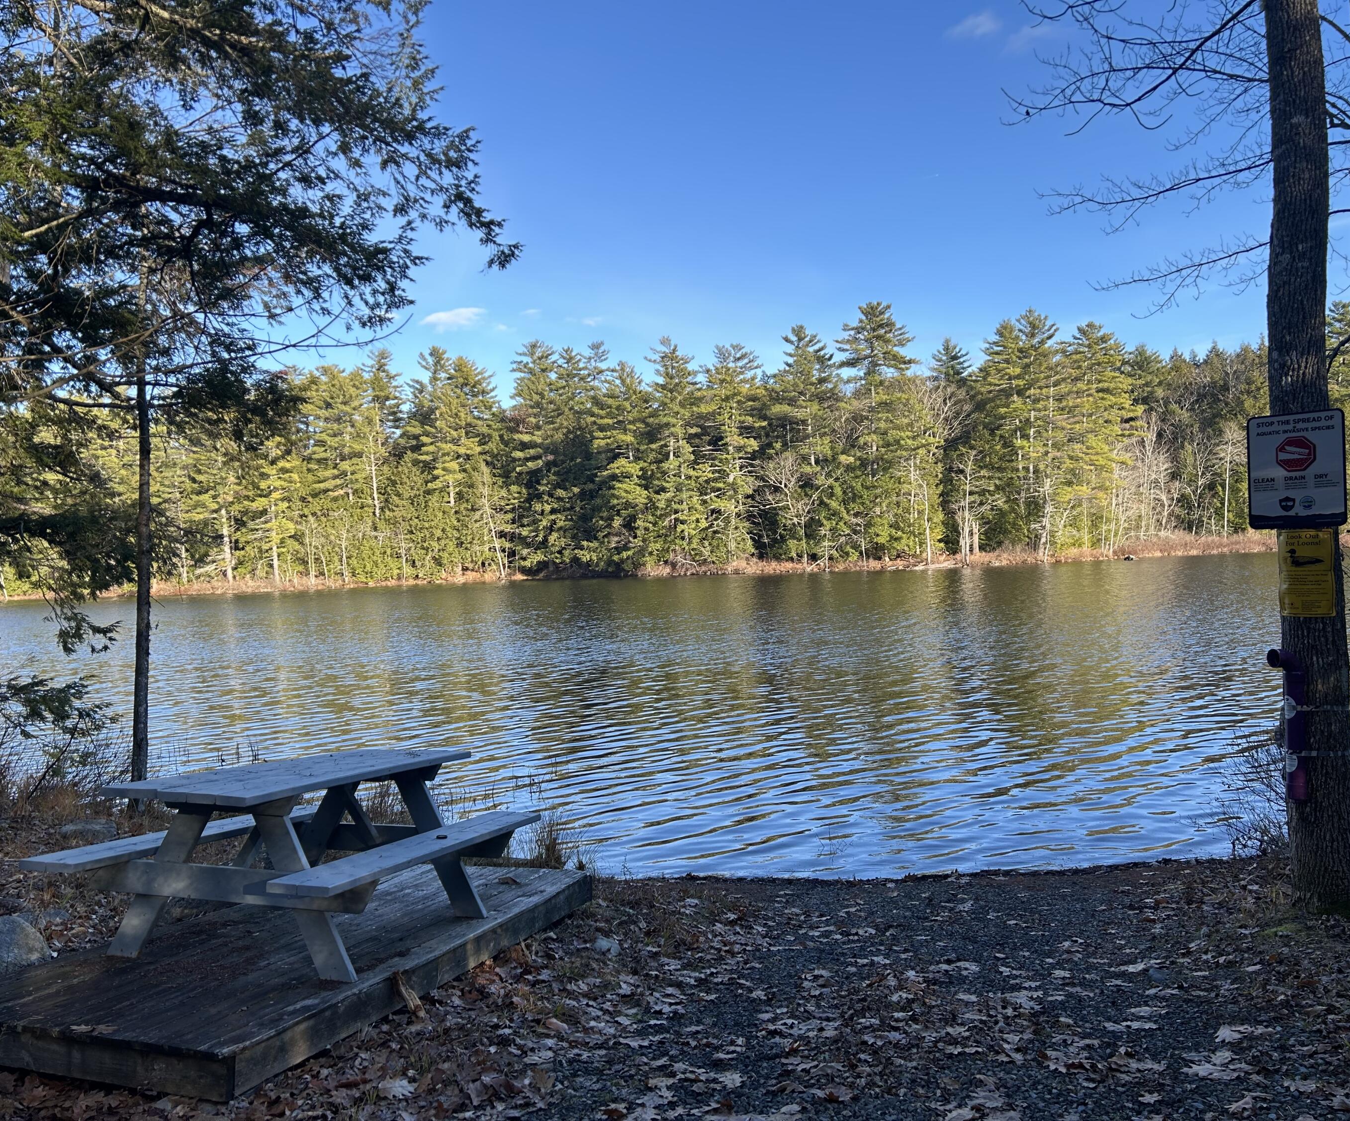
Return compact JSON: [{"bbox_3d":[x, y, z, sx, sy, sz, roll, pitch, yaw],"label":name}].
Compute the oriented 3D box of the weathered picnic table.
[{"bbox_3d":[-1.717,1.370,5.300,1.510,0.775,1.825,-1,-4,18],"label":"weathered picnic table"}]

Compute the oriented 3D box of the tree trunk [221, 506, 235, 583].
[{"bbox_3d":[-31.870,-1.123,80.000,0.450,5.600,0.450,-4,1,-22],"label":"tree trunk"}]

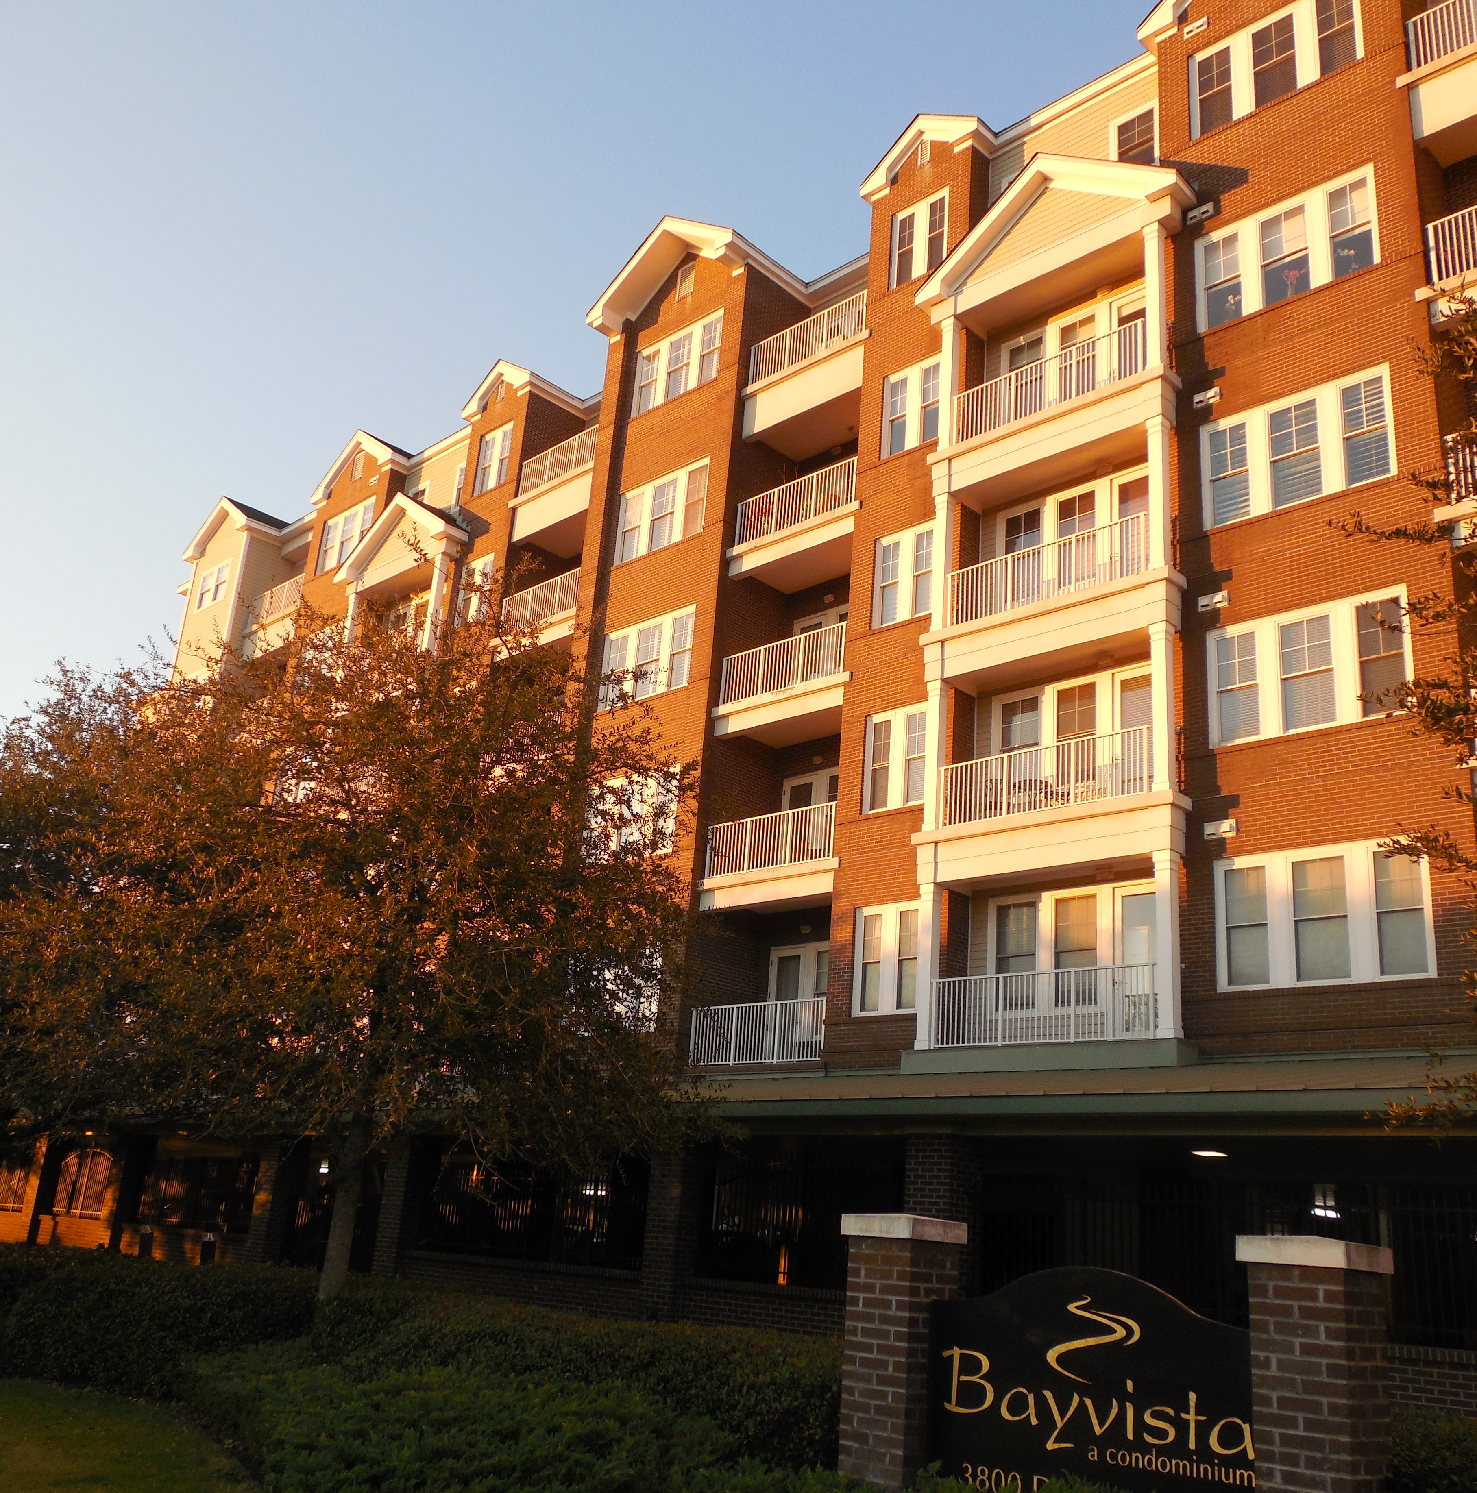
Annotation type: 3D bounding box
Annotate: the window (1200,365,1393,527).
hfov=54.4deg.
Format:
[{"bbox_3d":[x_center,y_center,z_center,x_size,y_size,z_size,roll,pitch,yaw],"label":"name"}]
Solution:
[{"bbox_3d":[8.060,-4.297,20.836,2.786,1.787,0.120,-13,-26,41],"label":"window"}]

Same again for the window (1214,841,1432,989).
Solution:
[{"bbox_3d":[7.690,2.255,19.013,2.882,1.834,0.139,-14,-26,43],"label":"window"}]

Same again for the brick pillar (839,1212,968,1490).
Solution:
[{"bbox_3d":[0.808,3.138,7.209,0.470,1.485,0.472,-14,-26,43],"label":"brick pillar"}]

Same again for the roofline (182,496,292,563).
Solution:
[{"bbox_3d":[-16.769,-7.265,49.866,4.654,1.934,2.800,-13,-25,43],"label":"roofline"}]

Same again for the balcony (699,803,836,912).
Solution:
[{"bbox_3d":[1.122,2.302,27.379,3.418,1.657,1.920,-13,-25,43],"label":"balcony"}]

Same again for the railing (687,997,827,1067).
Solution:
[{"bbox_3d":[0.274,4.928,24.739,3.120,1.040,0.060,-13,-26,41],"label":"railing"}]

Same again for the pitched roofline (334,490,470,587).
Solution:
[{"bbox_3d":[-9.095,-5.847,40.039,5.618,2.201,1.300,-13,-25,43],"label":"pitched roofline"}]

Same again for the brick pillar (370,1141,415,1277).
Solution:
[{"bbox_3d":[-5.165,7.239,22.456,0.615,2.520,0.600,-13,-25,43],"label":"brick pillar"}]

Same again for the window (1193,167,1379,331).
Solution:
[{"bbox_3d":[8.335,-7.551,21.975,2.786,1.787,0.120,-13,-26,41],"label":"window"}]

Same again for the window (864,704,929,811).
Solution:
[{"bbox_3d":[2.688,0.216,24.526,1.303,1.787,0.120,-13,-26,41],"label":"window"}]

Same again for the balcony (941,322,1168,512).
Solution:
[{"bbox_3d":[5.499,-5.649,24.752,4.625,1.998,1.203,-14,-26,43],"label":"balcony"}]

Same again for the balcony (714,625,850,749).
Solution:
[{"bbox_3d":[1.486,-0.974,28.361,3.589,1.683,1.998,-14,-26,43],"label":"balcony"}]

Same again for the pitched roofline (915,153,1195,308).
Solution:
[{"bbox_3d":[5.614,-9.248,25.308,5.120,2.040,1.300,-13,-26,41],"label":"pitched roofline"}]

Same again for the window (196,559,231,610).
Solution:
[{"bbox_3d":[-17.676,-5.423,48.426,2.187,1.551,0.150,-13,-25,43],"label":"window"}]

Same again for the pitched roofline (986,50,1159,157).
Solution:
[{"bbox_3d":[6.335,-11.789,26.801,3.400,0.620,0.600,-13,-26,41],"label":"pitched roofline"}]

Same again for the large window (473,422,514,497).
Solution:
[{"bbox_3d":[-6.484,-7.632,38.164,1.471,1.864,0.150,-13,-25,43],"label":"large window"}]

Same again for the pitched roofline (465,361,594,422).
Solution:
[{"bbox_3d":[-5.548,-9.199,38.229,2.830,1.260,2.200,-13,-26,41],"label":"pitched roofline"}]

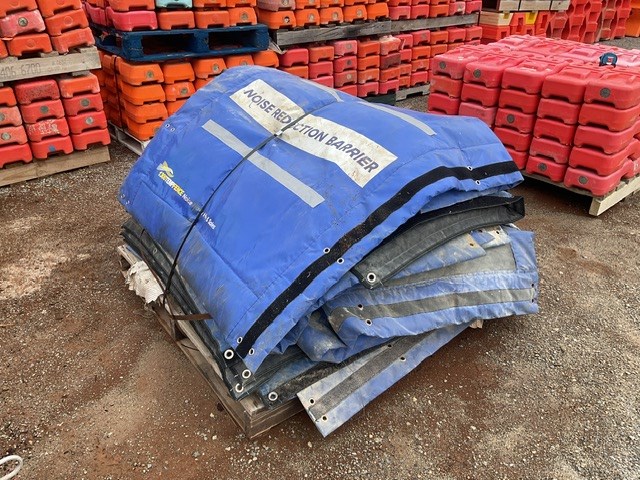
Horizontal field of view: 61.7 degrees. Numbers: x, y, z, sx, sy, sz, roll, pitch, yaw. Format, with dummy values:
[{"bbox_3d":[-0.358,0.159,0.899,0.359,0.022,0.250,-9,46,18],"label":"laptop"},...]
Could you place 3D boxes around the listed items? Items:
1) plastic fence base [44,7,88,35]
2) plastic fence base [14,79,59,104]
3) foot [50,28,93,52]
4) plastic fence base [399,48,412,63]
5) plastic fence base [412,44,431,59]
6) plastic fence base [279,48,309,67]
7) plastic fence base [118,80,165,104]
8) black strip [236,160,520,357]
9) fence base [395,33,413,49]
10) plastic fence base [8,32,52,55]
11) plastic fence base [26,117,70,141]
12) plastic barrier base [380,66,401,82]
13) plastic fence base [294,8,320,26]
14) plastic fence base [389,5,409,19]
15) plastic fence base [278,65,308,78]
[{"bbox_3d":[-1.676,-1.397,3.329,0.229,0.124,0.580,-26,39,-37],"label":"plastic fence base"},{"bbox_3d":[-1.903,-1.015,3.454,0.238,0.124,0.600,-22,36,-34],"label":"plastic fence base"},{"bbox_3d":[-1.671,-1.309,3.384,0.229,0.124,0.580,-26,39,-37],"label":"foot"},{"bbox_3d":[0.534,-1.691,4.807,0.230,0.120,0.580,-21,34,-33],"label":"plastic fence base"},{"bbox_3d":[0.716,-1.760,4.935,0.230,0.120,0.580,-21,34,-33],"label":"plastic fence base"},{"bbox_3d":[-0.349,-1.421,4.079,0.230,0.120,0.580,-19,33,-31],"label":"plastic fence base"},{"bbox_3d":[-1.323,-1.108,3.827,0.232,0.127,0.580,-19,35,-30],"label":"plastic fence base"},{"bbox_3d":[0.207,0.005,1.637,1.018,0.426,0.150,-16,32,-27],"label":"black strip"},{"bbox_3d":[0.562,-1.863,4.909,0.229,0.124,0.580,-20,36,-31],"label":"fence base"},{"bbox_3d":[-1.865,-1.255,3.322,0.238,0.124,0.600,-20,35,-32],"label":"plastic fence base"},{"bbox_3d":[-1.832,-0.799,3.484,0.229,0.124,0.580,-20,36,-31],"label":"plastic fence base"},{"bbox_3d":[0.409,-1.493,4.660,0.230,0.120,0.580,-19,33,-31],"label":"plastic barrier base"},{"bbox_3d":[-0.251,-1.868,4.419,0.232,0.127,0.580,-18,35,-29],"label":"plastic fence base"},{"bbox_3d":[0.512,-2.093,4.853,0.238,0.124,0.600,-21,35,-32],"label":"plastic fence base"},{"bbox_3d":[-0.345,-1.325,4.131,0.230,0.120,0.580,-19,33,-31],"label":"plastic fence base"}]

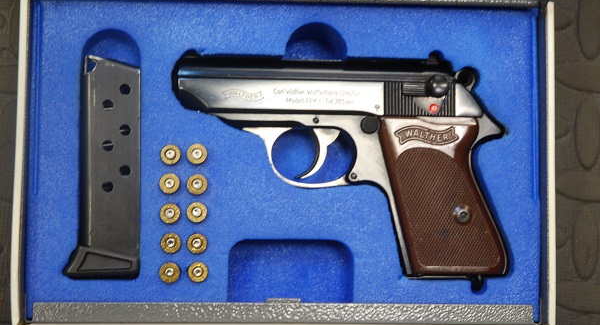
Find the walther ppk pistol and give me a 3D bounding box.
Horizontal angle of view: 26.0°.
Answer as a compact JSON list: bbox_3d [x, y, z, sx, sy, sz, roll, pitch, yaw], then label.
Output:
[{"bbox_3d":[0.019,0.002,0.613,0.155,0.028,0.110,1,87,-3],"label":"walther ppk pistol"}]

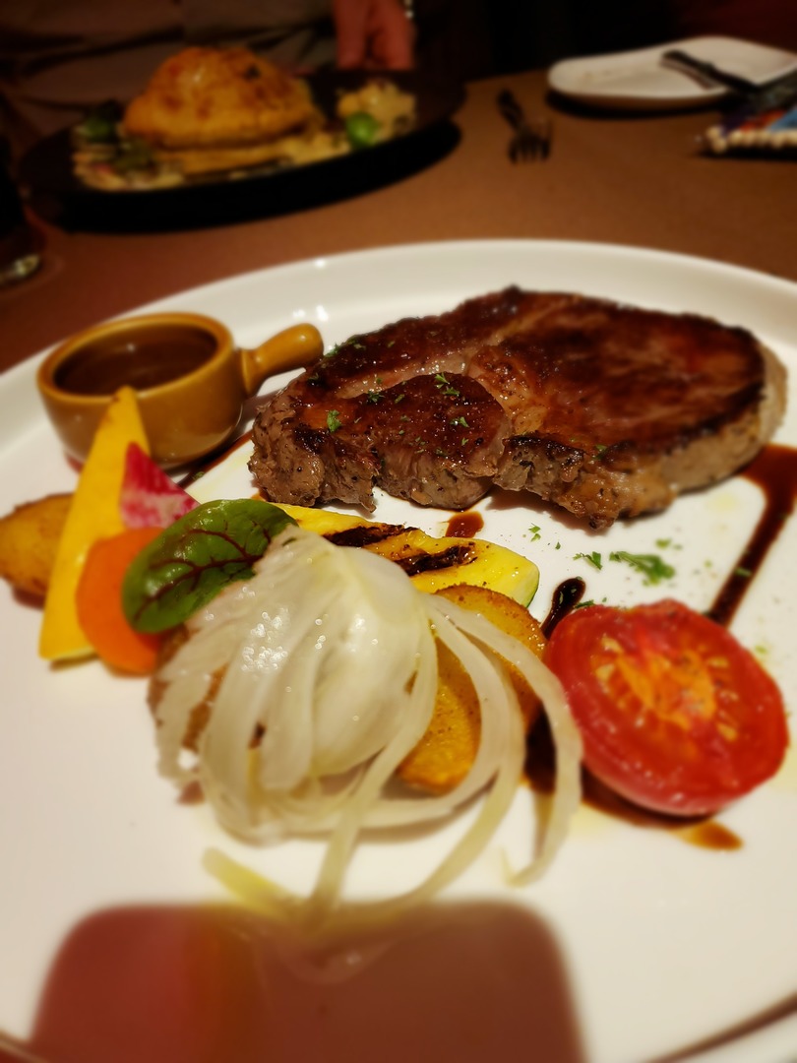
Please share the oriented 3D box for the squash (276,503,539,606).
[{"bbox_3d":[-0.007,0.011,0.189,0.080,0.013,0.029,15,44,25],"label":"squash"}]

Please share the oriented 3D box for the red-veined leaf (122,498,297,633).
[{"bbox_3d":[-0.042,0.007,0.176,0.044,0.010,0.026,-38,77,-9],"label":"red-veined leaf"}]

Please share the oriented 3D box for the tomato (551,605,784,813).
[{"bbox_3d":[0.047,0.035,0.149,0.046,0.020,0.046,-3,43,-4],"label":"tomato"}]

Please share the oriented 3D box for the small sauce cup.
[{"bbox_3d":[-0.067,-0.050,0.261,0.092,0.027,0.062,-10,39,-3],"label":"small sauce cup"}]

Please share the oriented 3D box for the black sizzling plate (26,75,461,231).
[{"bbox_3d":[-0.103,-0.272,0.553,0.295,0.027,0.292,-8,39,0],"label":"black sizzling plate"}]

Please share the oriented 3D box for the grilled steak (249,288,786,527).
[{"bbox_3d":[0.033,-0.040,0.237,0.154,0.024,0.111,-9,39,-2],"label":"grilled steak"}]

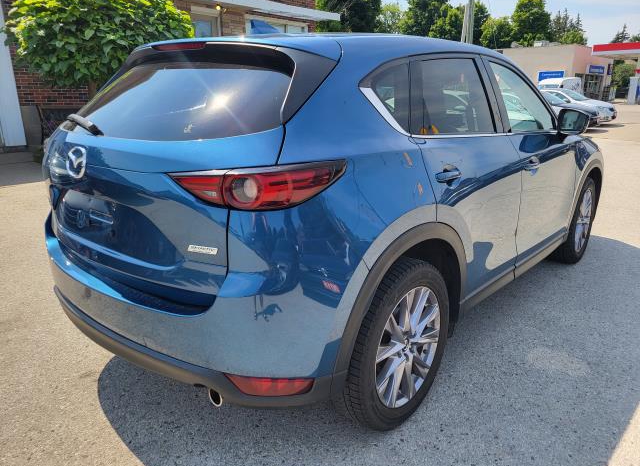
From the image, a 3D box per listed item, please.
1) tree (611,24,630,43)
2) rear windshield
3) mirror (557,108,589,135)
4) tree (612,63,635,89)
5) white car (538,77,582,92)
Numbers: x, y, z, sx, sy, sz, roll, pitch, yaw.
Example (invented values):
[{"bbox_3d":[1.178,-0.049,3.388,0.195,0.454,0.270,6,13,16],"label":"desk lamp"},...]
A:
[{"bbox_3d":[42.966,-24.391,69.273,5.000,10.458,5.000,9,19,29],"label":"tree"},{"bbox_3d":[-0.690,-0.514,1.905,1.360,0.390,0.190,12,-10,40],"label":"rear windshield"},{"bbox_3d":[1.607,-0.702,3.030,0.200,0.165,0.130,12,20,40],"label":"mirror"},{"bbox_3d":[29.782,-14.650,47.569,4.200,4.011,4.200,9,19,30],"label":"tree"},{"bbox_3d":[14.242,-8.055,28.660,1.900,2.050,4.700,12,20,35],"label":"white car"}]

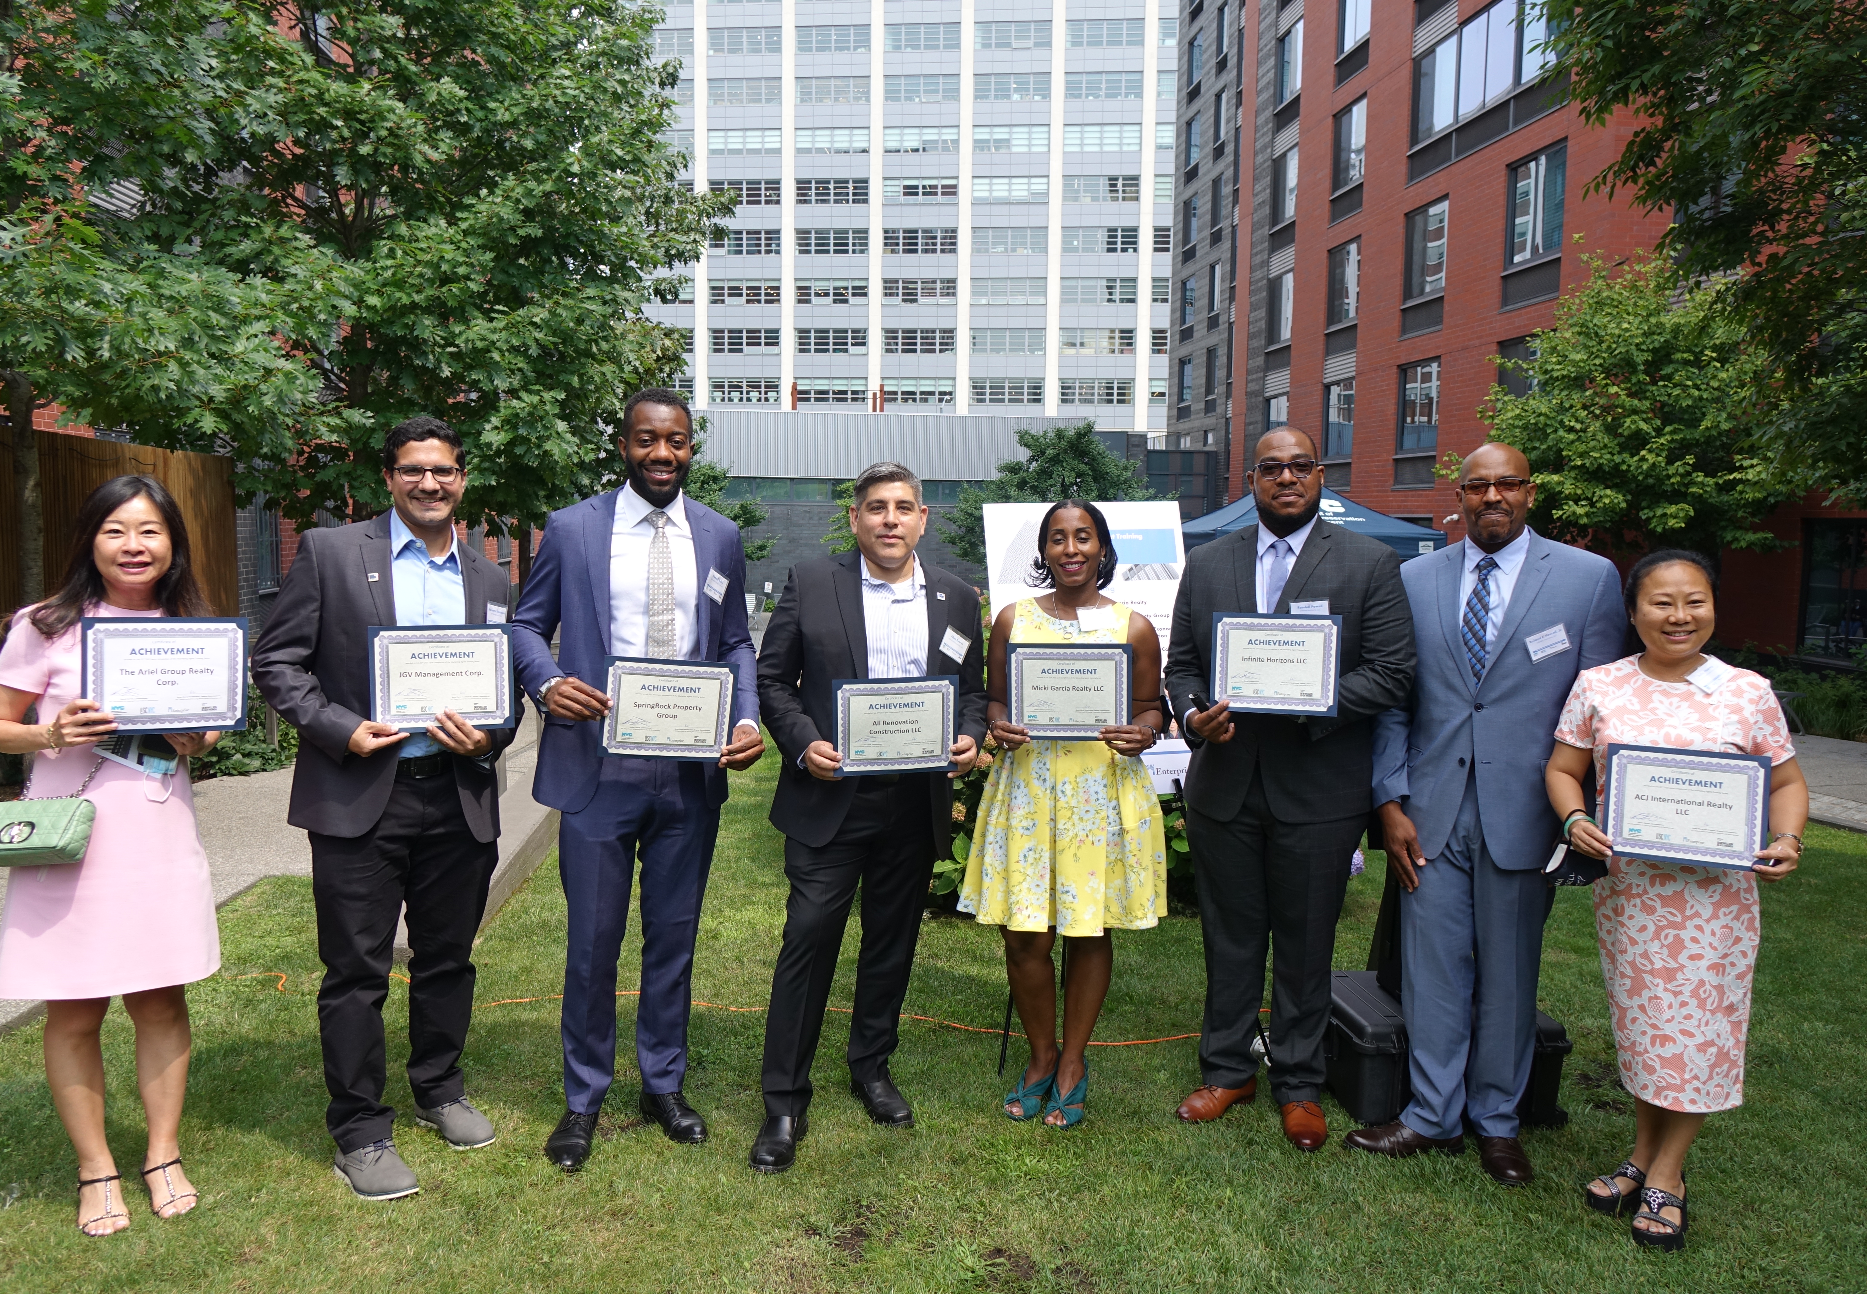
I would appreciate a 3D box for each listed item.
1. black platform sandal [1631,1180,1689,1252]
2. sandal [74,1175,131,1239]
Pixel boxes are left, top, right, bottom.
[{"bbox_3d":[1.672,1.270,2.965,0.098,0.110,0.250,5,6,37],"label":"black platform sandal"},{"bbox_3d":[-1.881,1.230,2.920,0.090,0.092,0.235,-3,6,-35],"label":"sandal"}]

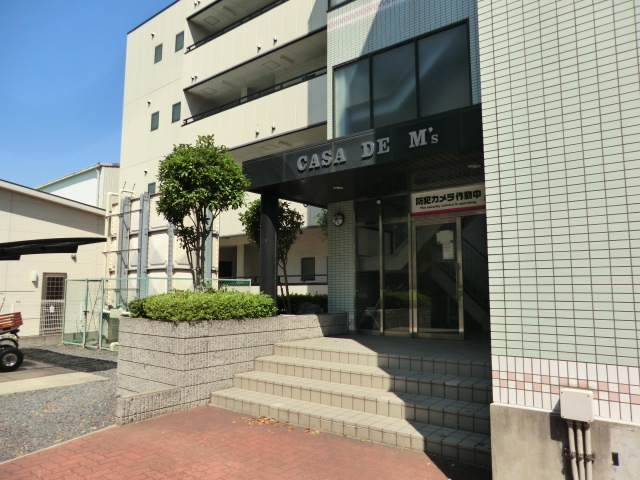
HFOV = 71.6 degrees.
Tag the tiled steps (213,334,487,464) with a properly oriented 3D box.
[{"bbox_3d":[1.048,1.835,5.941,3.840,0.700,3.170,-5,-9,37],"label":"tiled steps"}]

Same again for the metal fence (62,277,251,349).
[{"bbox_3d":[-4.723,2.096,12.947,4.180,1.820,3.350,-5,-9,37],"label":"metal fence"}]

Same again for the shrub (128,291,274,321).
[{"bbox_3d":[-1.750,0.985,6.802,1.580,0.420,1.750,-5,-9,37],"label":"shrub"}]

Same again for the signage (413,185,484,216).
[{"bbox_3d":[2.126,-0.670,7.471,1.270,0.380,0.060,-5,-9,37],"label":"signage"}]

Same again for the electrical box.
[{"bbox_3d":[1.468,0.938,2.530,0.159,0.163,0.070,-5,-9,37],"label":"electrical box"}]

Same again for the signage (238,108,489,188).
[{"bbox_3d":[0.434,-1.208,6.123,4.280,0.490,0.180,-5,-9,37],"label":"signage"}]

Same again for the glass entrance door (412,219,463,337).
[{"bbox_3d":[1.959,0.627,7.525,0.920,2.085,0.080,-5,-9,37],"label":"glass entrance door"}]

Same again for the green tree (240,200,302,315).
[{"bbox_3d":[-0.915,0.333,8.255,1.160,2.030,1.130,0,-7,0],"label":"green tree"}]

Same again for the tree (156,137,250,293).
[{"bbox_3d":[-1.835,-0.264,6.850,1.360,2.790,1.340,-5,-9,37],"label":"tree"}]

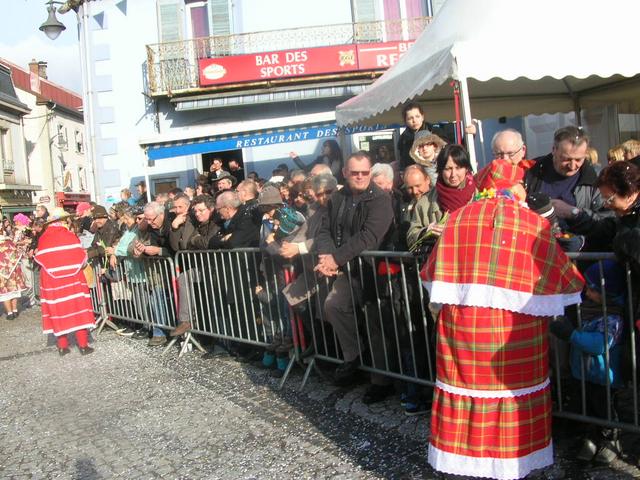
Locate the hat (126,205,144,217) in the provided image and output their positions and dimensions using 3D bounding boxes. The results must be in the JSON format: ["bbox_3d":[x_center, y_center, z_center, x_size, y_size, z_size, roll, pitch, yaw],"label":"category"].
[{"bbox_3d":[-2.395,-0.383,8.400,0.220,0.160,0.240,-3,5,41],"label":"hat"}]

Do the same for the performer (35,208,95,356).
[{"bbox_3d":[-3.058,0.479,7.821,0.670,1.730,0.520,-5,3,-6],"label":"performer"}]

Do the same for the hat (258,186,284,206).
[{"bbox_3d":[-0.460,-0.395,5.950,0.260,0.190,0.270,-5,3,14],"label":"hat"}]

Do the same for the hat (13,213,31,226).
[{"bbox_3d":[-4.521,-0.310,9.800,0.230,0.190,0.250,-4,5,30],"label":"hat"}]

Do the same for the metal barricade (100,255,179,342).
[{"bbox_3d":[-2.322,0.730,8.146,0.420,1.080,2.370,-7,3,-37],"label":"metal barricade"}]

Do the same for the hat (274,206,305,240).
[{"bbox_3d":[-0.266,-0.144,5.650,0.250,0.270,0.260,9,14,37],"label":"hat"}]

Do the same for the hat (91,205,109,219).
[{"bbox_3d":[-2.930,-0.379,8.600,0.260,0.180,0.230,-9,5,-41],"label":"hat"}]

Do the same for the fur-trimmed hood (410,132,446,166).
[{"bbox_3d":[0.796,-0.661,4.750,0.265,0.260,0.260,-5,3,9],"label":"fur-trimmed hood"}]

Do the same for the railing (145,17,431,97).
[{"bbox_3d":[-0.410,-3.785,13.519,6.100,1.020,0.650,-6,4,-2],"label":"railing"}]

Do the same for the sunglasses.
[{"bbox_3d":[0.274,-0.473,4.600,0.145,0.045,0.140,-6,4,-7],"label":"sunglasses"}]

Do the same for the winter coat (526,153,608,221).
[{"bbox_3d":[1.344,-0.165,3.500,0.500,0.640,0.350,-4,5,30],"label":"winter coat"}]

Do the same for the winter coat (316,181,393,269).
[{"bbox_3d":[0.253,-0.099,4.750,0.500,0.650,0.360,-4,4,23],"label":"winter coat"}]

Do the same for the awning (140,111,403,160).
[{"bbox_3d":[-0.583,-2.297,13.568,6.100,0.660,0.950,-5,3,3],"label":"awning"}]

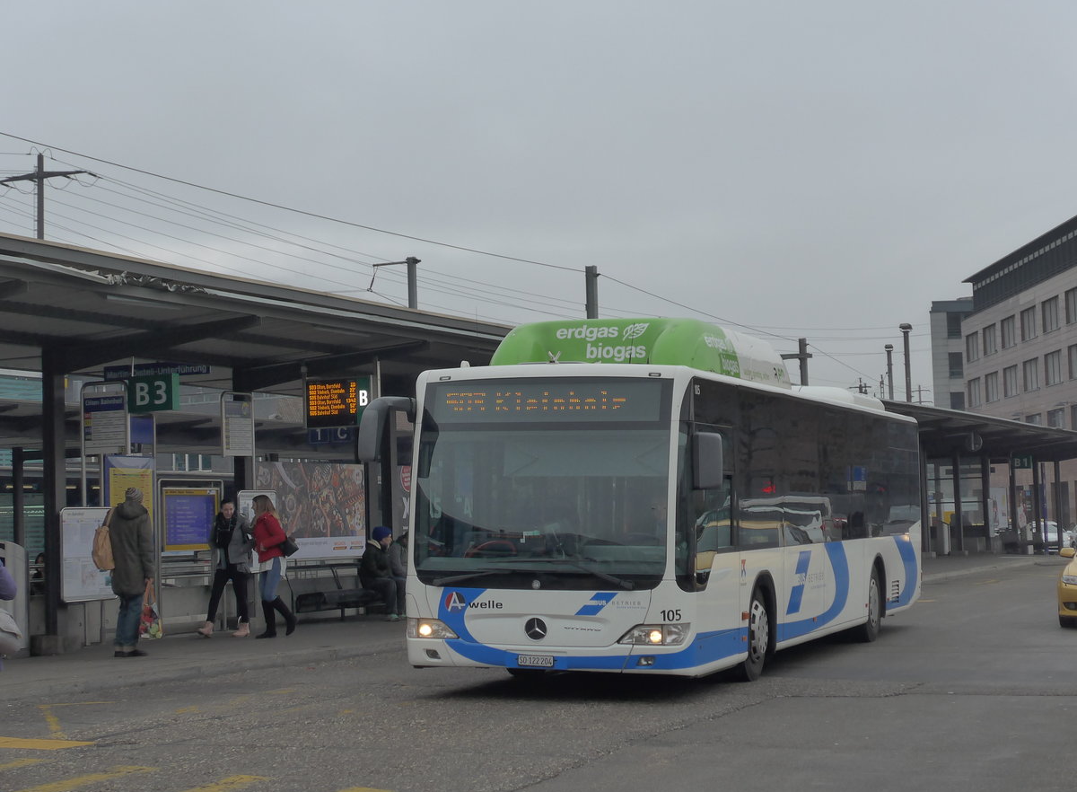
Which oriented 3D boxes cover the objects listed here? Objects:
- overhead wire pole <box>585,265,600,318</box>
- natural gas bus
[{"bbox_3d":[1.835,0.656,65.697,0.300,9.700,0.300,-3,-4,22],"label":"overhead wire pole"},{"bbox_3d":[1.942,1.147,22.496,2.720,3.380,12.060,-1,-3,20],"label":"natural gas bus"}]

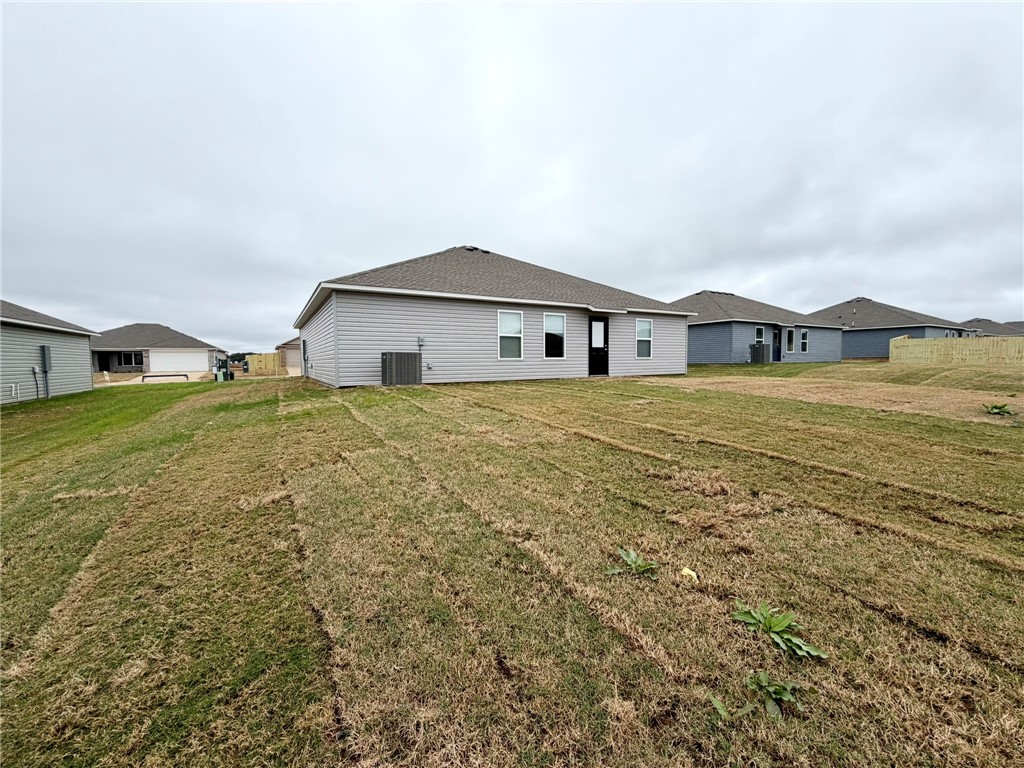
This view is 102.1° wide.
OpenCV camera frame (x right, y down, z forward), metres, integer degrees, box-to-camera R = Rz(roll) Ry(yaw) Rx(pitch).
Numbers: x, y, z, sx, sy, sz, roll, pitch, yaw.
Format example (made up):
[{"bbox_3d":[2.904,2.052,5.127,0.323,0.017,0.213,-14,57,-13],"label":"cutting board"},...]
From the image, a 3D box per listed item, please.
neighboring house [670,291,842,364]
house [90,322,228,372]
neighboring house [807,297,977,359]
[{"bbox_3d":[15.177,-4.256,31.626,14.280,5.380,12.400,-3,4,-30],"label":"neighboring house"},{"bbox_3d":[-41.757,-4.126,47.546,14.230,5.650,13.300,-3,4,-30],"label":"house"},{"bbox_3d":[35.033,-5.537,41.689,14.190,5.990,13.800,-3,4,-30],"label":"neighboring house"}]

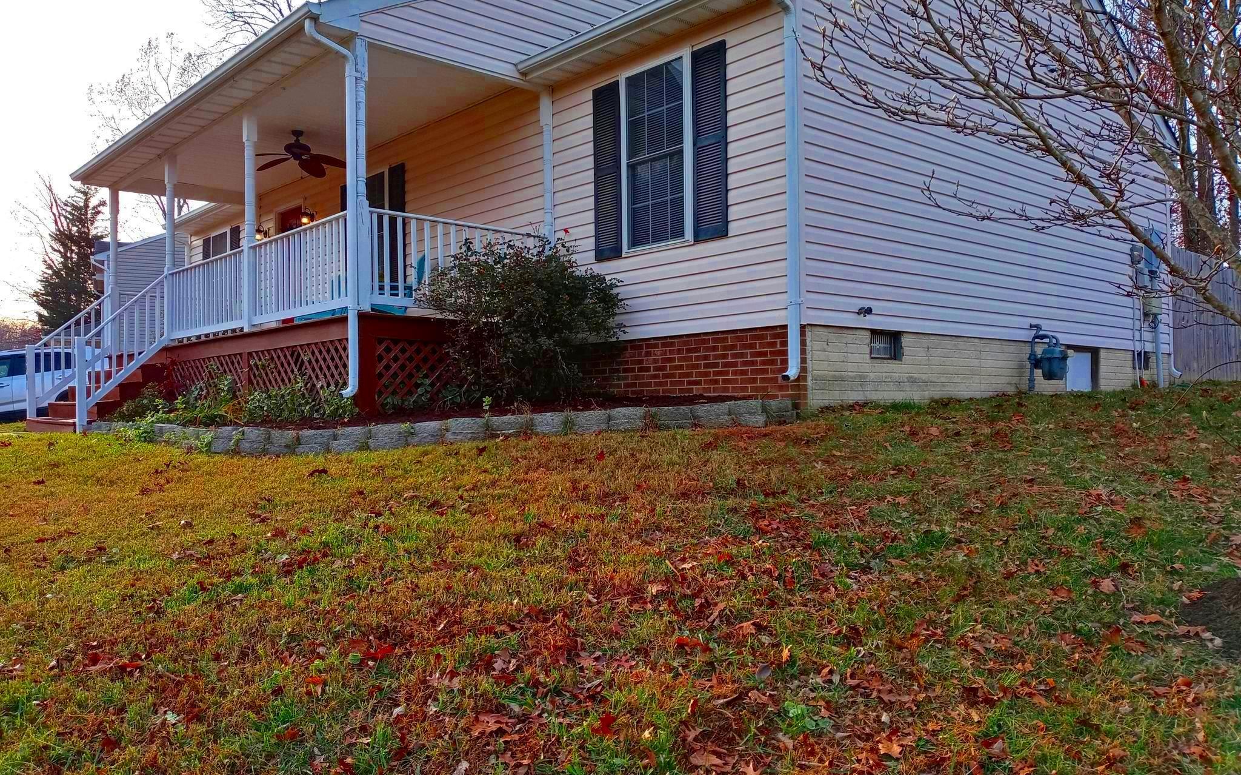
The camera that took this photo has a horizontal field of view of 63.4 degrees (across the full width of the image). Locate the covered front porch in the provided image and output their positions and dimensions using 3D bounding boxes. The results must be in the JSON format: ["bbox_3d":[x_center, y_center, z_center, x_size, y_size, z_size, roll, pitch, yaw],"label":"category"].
[{"bbox_3d":[-4.196,-1.259,11.345,3.088,3.416,7.211,1,-2,-42],"label":"covered front porch"}]

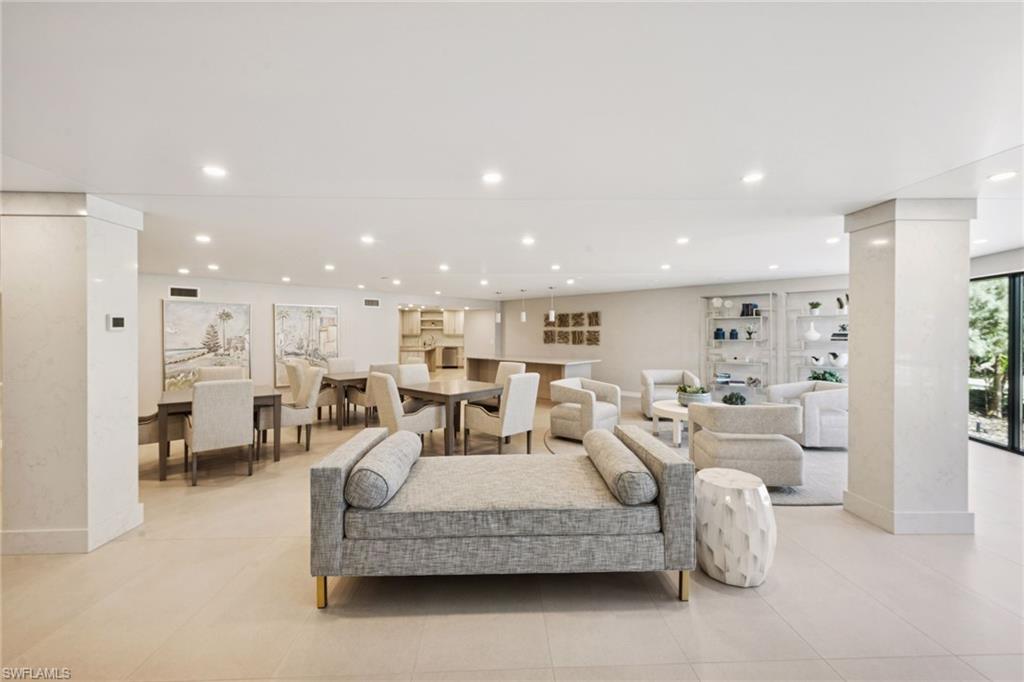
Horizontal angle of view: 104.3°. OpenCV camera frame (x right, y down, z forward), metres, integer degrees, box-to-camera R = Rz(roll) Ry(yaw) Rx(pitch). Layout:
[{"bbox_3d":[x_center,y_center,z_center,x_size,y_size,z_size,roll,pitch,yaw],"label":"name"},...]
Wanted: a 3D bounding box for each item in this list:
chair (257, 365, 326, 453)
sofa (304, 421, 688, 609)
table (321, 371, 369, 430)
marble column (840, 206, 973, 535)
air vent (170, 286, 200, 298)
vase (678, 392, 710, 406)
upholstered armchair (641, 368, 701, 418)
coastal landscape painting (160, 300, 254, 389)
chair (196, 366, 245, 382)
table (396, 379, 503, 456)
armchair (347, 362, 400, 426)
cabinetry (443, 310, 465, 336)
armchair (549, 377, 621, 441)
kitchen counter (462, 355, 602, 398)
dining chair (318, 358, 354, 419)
[{"bbox_3d":[-2.800,0.869,4.990,0.660,1.000,0.570,-1,1,-38],"label":"chair"},{"bbox_3d":[-0.046,1.033,2.573,2.042,0.745,0.898,0,1,-2],"label":"sofa"},{"bbox_3d":[-2.542,0.955,6.698,1.036,0.755,1.036,-1,1,-43],"label":"table"},{"bbox_3d":[3.065,0.187,3.100,0.595,2.435,0.450,0,1,0],"label":"marble column"},{"bbox_3d":[-5.590,-0.829,6.800,0.410,0.195,0.030,-1,1,-40],"label":"air vent"},{"bbox_3d":[2.575,0.830,5.600,0.460,0.185,0.460,0,1,0],"label":"vase"},{"bbox_3d":[2.770,0.941,7.000,0.820,0.780,0.760,0,1,0],"label":"upholstered armchair"},{"bbox_3d":[-5.504,0.119,7.238,1.272,1.647,0.049,-1,1,-41],"label":"coastal landscape painting"},{"bbox_3d":[-3.773,0.866,5.170,0.543,0.986,0.661,-1,1,-35],"label":"chair"},{"bbox_3d":[-0.736,0.980,5.235,1.036,0.755,1.036,1,1,42],"label":"table"},{"bbox_3d":[-2.147,0.847,6.276,0.543,0.986,0.661,-1,1,-44],"label":"armchair"},{"bbox_3d":[-2.430,-0.730,16.500,0.920,1.030,0.350,0,1,0],"label":"cabinetry"},{"bbox_3d":[1.042,0.969,5.617,0.710,0.764,0.730,1,1,41],"label":"armchair"},{"bbox_3d":[0.370,0.832,9.210,1.150,0.914,3.240,-1,1,-40],"label":"kitchen counter"},{"bbox_3d":[-3.120,0.827,7.200,0.570,1.000,0.640,-1,1,-40],"label":"dining chair"}]

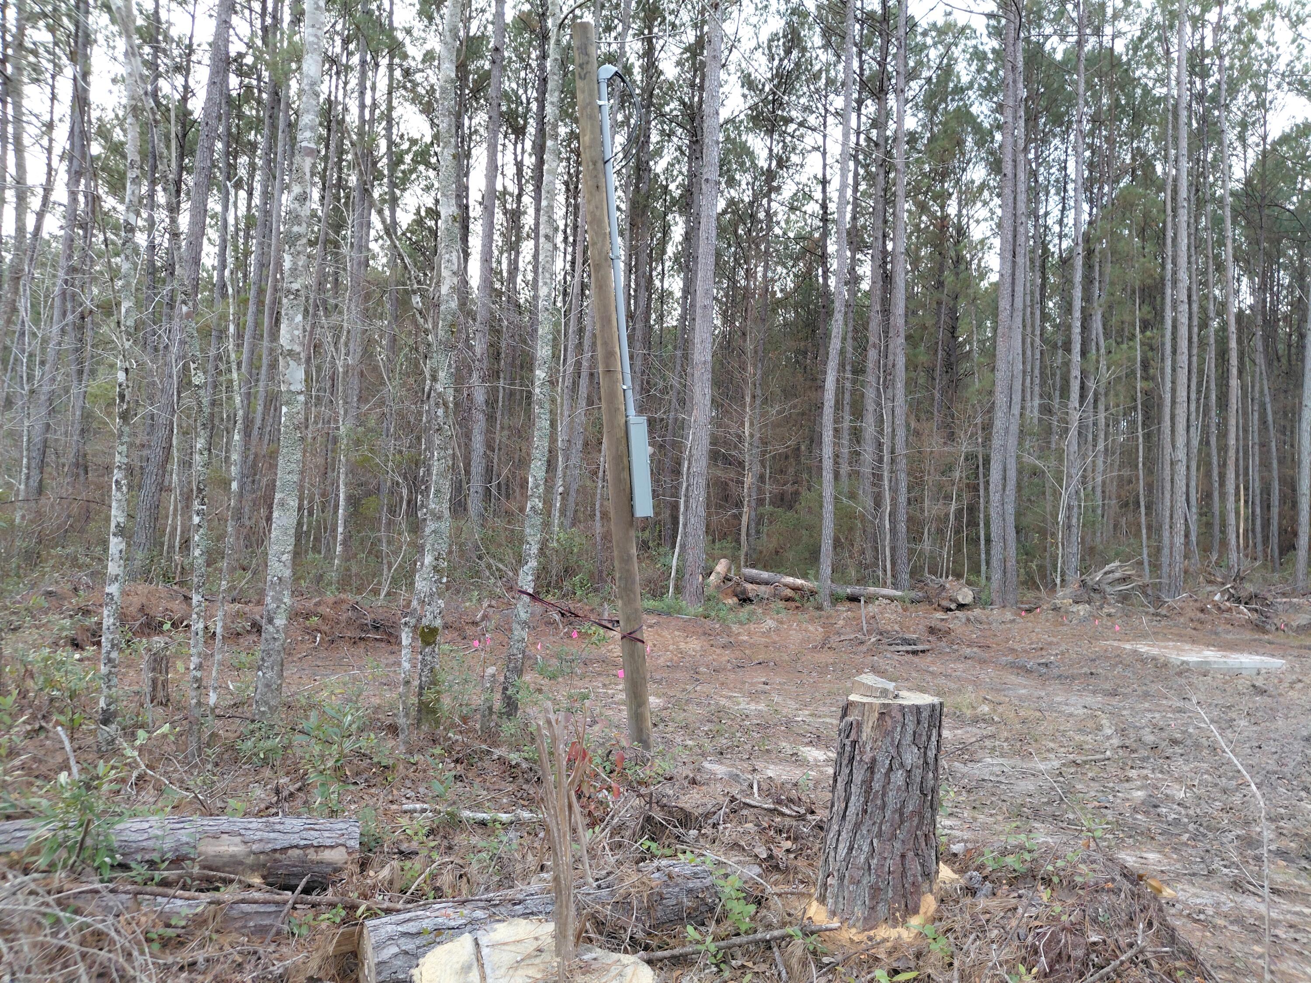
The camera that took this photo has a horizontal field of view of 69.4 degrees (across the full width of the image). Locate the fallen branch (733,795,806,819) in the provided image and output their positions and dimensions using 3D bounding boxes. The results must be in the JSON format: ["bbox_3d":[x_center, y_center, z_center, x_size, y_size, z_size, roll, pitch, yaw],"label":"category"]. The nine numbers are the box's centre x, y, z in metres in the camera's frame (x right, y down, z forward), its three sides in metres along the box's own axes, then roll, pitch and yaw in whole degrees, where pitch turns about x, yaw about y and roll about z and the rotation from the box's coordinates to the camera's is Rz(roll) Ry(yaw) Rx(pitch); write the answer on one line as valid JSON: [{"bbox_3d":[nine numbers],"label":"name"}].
[{"bbox_3d":[0.603,1.674,5.025,0.384,0.050,0.070,5,-1,23],"label":"fallen branch"}]

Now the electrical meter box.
[{"bbox_3d":[-0.113,-0.174,6.720,0.130,0.710,0.340,-3,-3,-9],"label":"electrical meter box"}]

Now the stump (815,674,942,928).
[{"bbox_3d":[0.859,1.175,3.650,0.420,0.860,0.420,3,-3,0],"label":"stump"}]

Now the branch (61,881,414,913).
[{"bbox_3d":[-1.581,1.516,3.550,1.344,0.060,0.075,0,-3,6],"label":"branch"}]

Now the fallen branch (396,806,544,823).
[{"bbox_3d":[-0.968,1.672,4.900,0.753,0.050,0.060,0,-3,8],"label":"fallen branch"}]

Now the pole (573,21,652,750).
[{"bbox_3d":[-0.317,-0.810,6.775,0.160,5.234,0.160,-5,-3,0],"label":"pole"}]

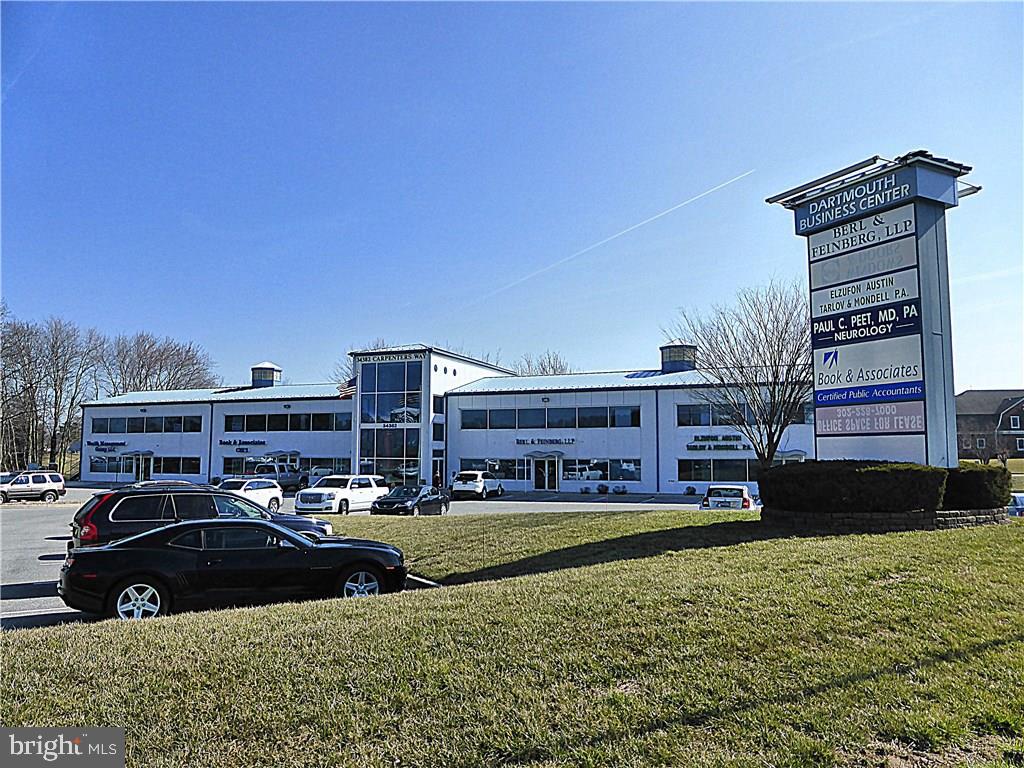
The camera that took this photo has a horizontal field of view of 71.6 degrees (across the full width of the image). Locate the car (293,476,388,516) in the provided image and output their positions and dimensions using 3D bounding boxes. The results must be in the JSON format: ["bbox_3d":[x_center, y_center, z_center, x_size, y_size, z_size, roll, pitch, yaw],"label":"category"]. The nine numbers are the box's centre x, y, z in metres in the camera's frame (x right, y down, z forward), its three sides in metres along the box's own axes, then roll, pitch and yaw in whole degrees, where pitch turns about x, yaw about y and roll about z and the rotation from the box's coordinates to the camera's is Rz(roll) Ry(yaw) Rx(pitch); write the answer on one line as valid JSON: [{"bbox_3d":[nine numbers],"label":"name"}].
[{"bbox_3d":[-8.140,5.350,34.900,2.045,1.890,5.400,-2,-5,20],"label":"car"}]

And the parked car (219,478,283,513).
[{"bbox_3d":[-13.350,5.600,35.200,1.900,1.730,4.800,-2,-5,19],"label":"parked car"}]

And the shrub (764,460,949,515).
[{"bbox_3d":[6.306,1.903,13.505,1.500,0.850,3.200,2,-5,-28],"label":"shrub"}]

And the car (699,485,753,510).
[{"bbox_3d":[8.970,4.861,29.050,1.800,1.540,4.600,-2,-5,21],"label":"car"}]

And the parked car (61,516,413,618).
[{"bbox_3d":[-3.980,2.720,10.750,4.800,1.380,1.918,2,-5,-25],"label":"parked car"}]

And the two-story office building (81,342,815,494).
[{"bbox_3d":[-5.805,2.931,61.015,70.300,11.400,18.100,-2,-5,21],"label":"two-story office building"}]

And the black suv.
[{"bbox_3d":[-6.250,3.000,14.800,4.800,1.770,1.900,2,-5,-26],"label":"black suv"}]

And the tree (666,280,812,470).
[{"bbox_3d":[9.050,0.470,25.000,6.500,8.200,6.500,-2,-5,21],"label":"tree"}]

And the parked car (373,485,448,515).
[{"bbox_3d":[-4.600,5.500,33.500,1.810,1.480,4.760,-2,-5,21],"label":"parked car"}]

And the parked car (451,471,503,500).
[{"bbox_3d":[-2.080,6.400,45.200,1.910,1.720,4.720,-2,-5,19],"label":"parked car"}]

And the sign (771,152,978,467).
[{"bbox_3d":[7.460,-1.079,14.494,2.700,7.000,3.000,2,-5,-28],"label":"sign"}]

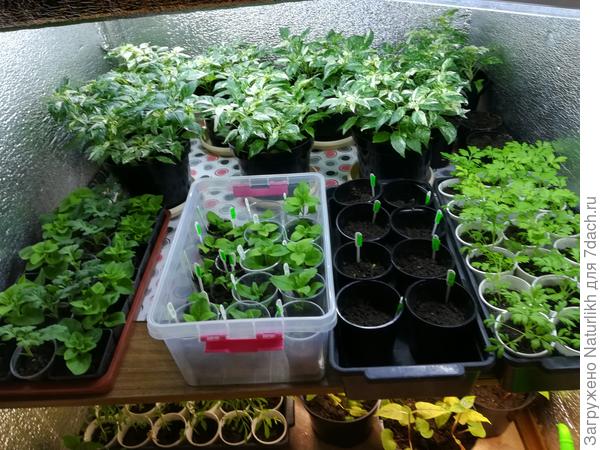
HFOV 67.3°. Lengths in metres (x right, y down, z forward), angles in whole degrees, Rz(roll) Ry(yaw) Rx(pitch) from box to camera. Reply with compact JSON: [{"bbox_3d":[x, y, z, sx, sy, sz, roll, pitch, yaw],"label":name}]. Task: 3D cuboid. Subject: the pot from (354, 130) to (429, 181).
[{"bbox_3d":[0.217,-0.166,1.054,0.184,0.152,0.184,-3,38,3],"label":"pot"}]

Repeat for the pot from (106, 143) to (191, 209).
[{"bbox_3d":[-0.347,-0.139,1.086,0.184,0.152,0.184,-3,38,3],"label":"pot"}]

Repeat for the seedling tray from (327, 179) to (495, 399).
[{"bbox_3d":[0.161,0.084,0.796,0.213,0.089,0.472,-2,37,5],"label":"seedling tray"}]

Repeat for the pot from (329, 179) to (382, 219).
[{"bbox_3d":[0.123,-0.032,0.958,0.101,0.094,0.101,-3,38,3],"label":"pot"}]

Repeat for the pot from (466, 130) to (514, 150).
[{"bbox_3d":[0.432,-0.150,1.050,0.104,0.100,0.104,-2,37,5],"label":"pot"}]

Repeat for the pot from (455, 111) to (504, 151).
[{"bbox_3d":[0.439,-0.210,1.122,0.111,0.105,0.111,-2,37,5],"label":"pot"}]

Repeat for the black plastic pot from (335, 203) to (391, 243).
[{"bbox_3d":[0.120,0.033,0.847,0.097,0.097,0.097,-2,37,5],"label":"black plastic pot"}]

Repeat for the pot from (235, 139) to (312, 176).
[{"bbox_3d":[-0.058,-0.158,1.076,0.184,0.152,0.184,-3,38,3],"label":"pot"}]

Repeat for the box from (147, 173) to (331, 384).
[{"bbox_3d":[-0.076,0.082,0.785,0.259,0.167,0.370,-3,38,3],"label":"box"}]

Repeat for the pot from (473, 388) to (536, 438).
[{"bbox_3d":[0.441,0.395,1.048,0.177,0.157,0.177,-3,38,3],"label":"pot"}]

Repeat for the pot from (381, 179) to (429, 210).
[{"bbox_3d":[0.214,-0.021,0.915,0.097,0.097,0.097,-2,37,5],"label":"pot"}]

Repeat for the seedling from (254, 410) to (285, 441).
[{"bbox_3d":[-0.061,0.399,0.897,0.060,0.065,0.060,-2,37,5],"label":"seedling"}]

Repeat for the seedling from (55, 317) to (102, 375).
[{"bbox_3d":[-0.344,0.187,0.699,0.067,0.058,0.067,-2,37,5],"label":"seedling"}]

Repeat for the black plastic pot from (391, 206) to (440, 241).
[{"bbox_3d":[0.221,0.032,0.866,0.101,0.094,0.101,-3,38,3],"label":"black plastic pot"}]

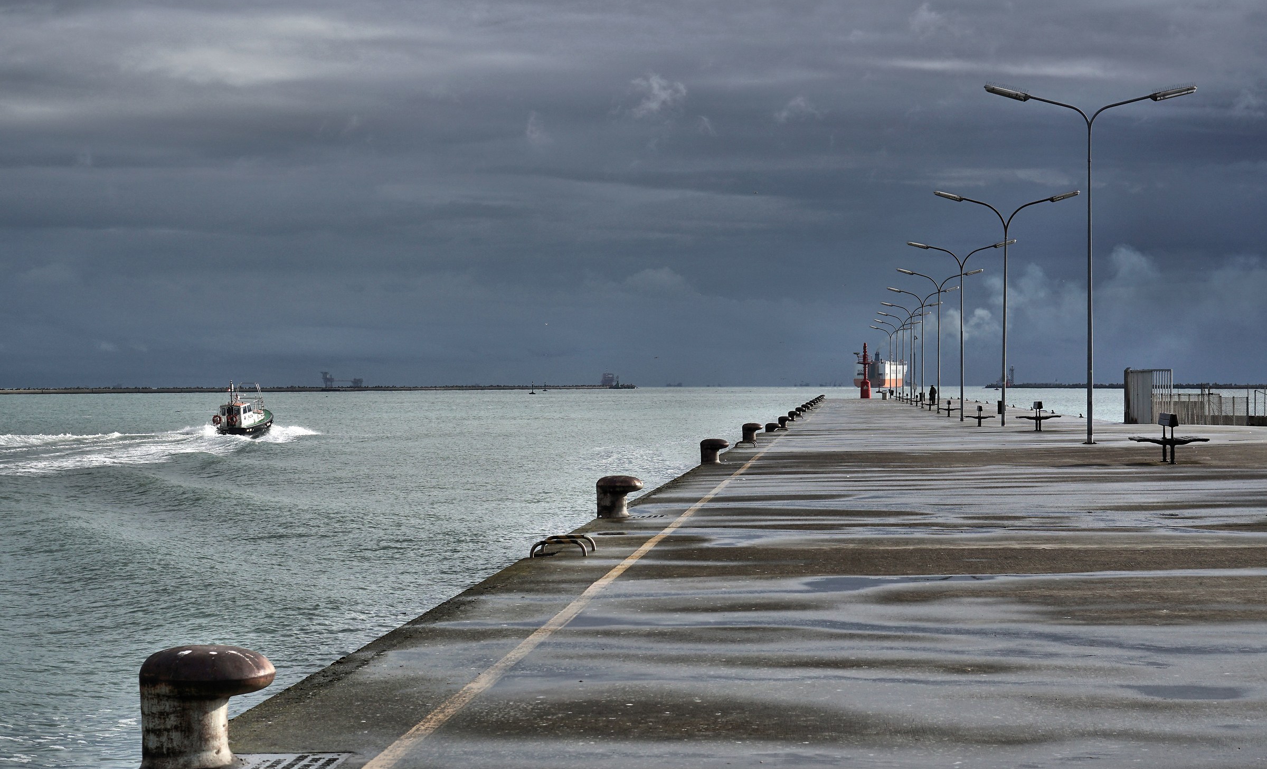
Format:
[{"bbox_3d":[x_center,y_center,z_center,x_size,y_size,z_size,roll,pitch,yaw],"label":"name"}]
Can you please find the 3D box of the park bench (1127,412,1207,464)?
[{"bbox_3d":[10.470,1.070,51.600,1.380,0.960,1.750,0,0,5],"label":"park bench"}]

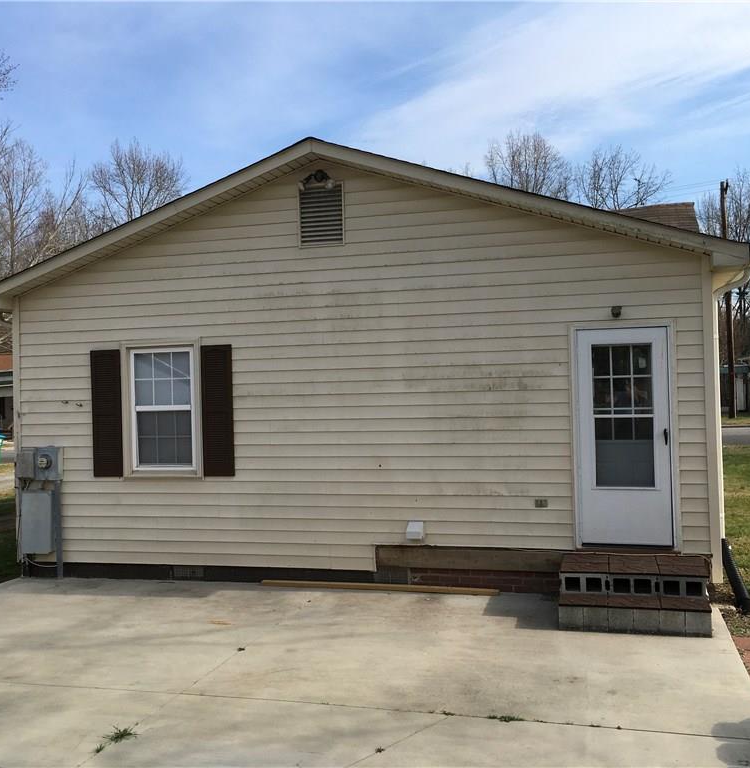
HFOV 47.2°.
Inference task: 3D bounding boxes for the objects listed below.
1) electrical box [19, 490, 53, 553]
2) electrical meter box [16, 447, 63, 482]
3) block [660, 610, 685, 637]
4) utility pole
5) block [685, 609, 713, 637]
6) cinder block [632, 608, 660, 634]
[{"bbox_3d":[-3.703,1.539,9.486,0.365,0.665,0.130,-2,0,15],"label":"electrical box"},{"bbox_3d":[-3.749,0.887,9.559,0.510,0.385,0.190,-2,-1,15],"label":"electrical meter box"},{"bbox_3d":[2.479,1.957,7.188,0.197,0.197,0.390,-2,-1,15],"label":"block"},{"bbox_3d":[16.854,-4.003,41.000,0.300,11.309,0.300,-2,0,15],"label":"utility pole"},{"bbox_3d":[2.714,1.981,7.252,0.200,0.195,0.395,-2,0,15],"label":"block"},{"bbox_3d":[2.318,1.991,7.355,0.200,0.195,0.395,-2,0,15],"label":"cinder block"}]

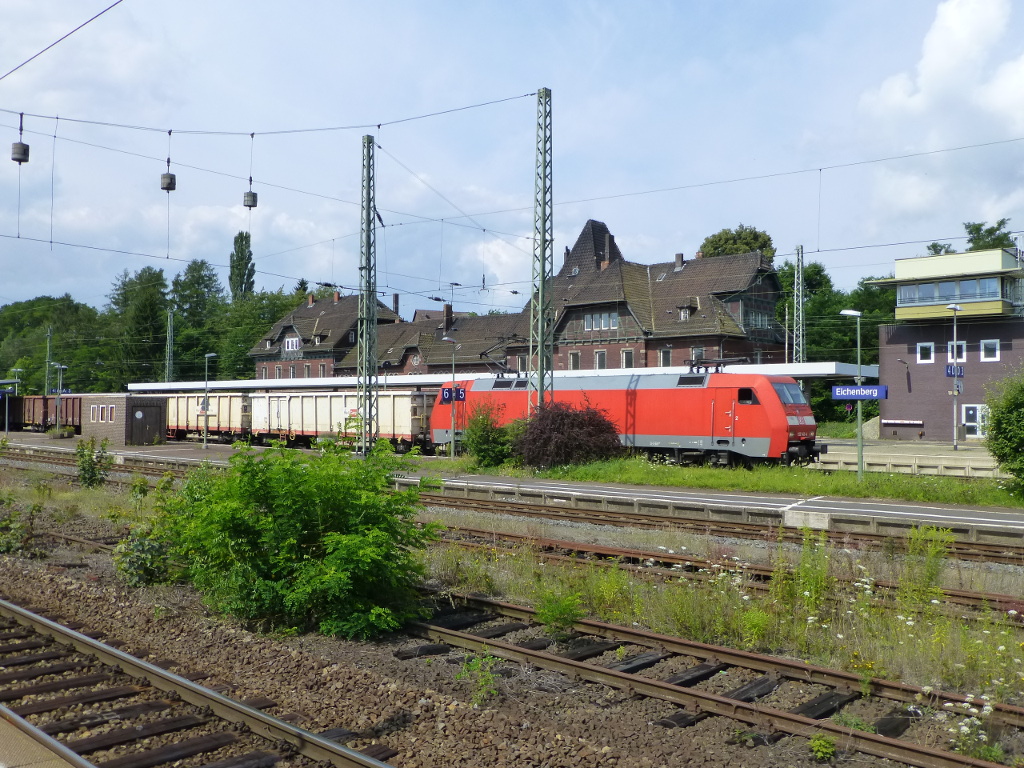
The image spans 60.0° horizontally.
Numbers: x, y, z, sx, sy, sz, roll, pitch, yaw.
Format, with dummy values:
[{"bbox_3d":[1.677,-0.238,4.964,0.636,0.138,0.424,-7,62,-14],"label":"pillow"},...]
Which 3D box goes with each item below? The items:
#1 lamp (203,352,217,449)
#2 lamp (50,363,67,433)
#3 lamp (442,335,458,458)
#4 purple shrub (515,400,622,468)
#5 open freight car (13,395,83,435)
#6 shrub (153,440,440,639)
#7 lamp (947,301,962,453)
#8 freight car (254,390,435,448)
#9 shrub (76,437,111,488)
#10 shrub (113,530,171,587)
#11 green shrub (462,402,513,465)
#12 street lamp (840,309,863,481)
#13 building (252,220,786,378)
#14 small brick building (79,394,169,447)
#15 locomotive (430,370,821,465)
[{"bbox_3d":[-16.880,0.954,49.856,0.320,5.344,0.800,-1,-2,41],"label":"lamp"},{"bbox_3d":[-33.761,1.186,65.544,0.320,5.537,0.800,-1,-2,41],"label":"lamp"},{"bbox_3d":[-2.824,0.646,39.597,0.320,5.506,0.800,-1,-2,39],"label":"lamp"},{"bbox_3d":[2.269,1.957,35.657,4.000,2.750,3.400,-1,-2,39],"label":"purple shrub"},{"bbox_3d":[-38.680,2.778,76.688,15.600,3.250,2.950,-1,-2,42],"label":"open freight car"},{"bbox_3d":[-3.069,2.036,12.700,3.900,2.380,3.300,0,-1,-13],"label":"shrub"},{"bbox_3d":[19.561,-0.290,39.237,0.350,6.450,1.500,-1,-2,39],"label":"lamp"},{"bbox_3d":[-9.437,2.200,50.171,15.700,3.250,3.000,-1,-2,42],"label":"freight car"},{"bbox_3d":[-14.113,2.709,30.000,1.200,1.780,1.150,1,-1,-25],"label":"shrub"},{"bbox_3d":[-6.053,2.794,14.500,0.950,0.930,0.900,1,-1,-22],"label":"shrub"},{"bbox_3d":[-0.933,1.925,33.800,1.950,2.480,1.900,0,-1,0],"label":"green shrub"},{"bbox_3d":[9.318,0.461,24.438,0.750,5.000,0.300,-1,-2,35],"label":"street lamp"},{"bbox_3d":[-3.257,-5.258,91.972,60.001,19.200,14.000,-1,-2,39],"label":"building"},{"bbox_3d":[-24.216,2.236,55.322,5.671,3.022,2.564,-1,-2,39],"label":"small brick building"},{"bbox_3d":[3.644,1.591,38.317,19.500,3.980,3.000,-1,-2,42],"label":"locomotive"}]

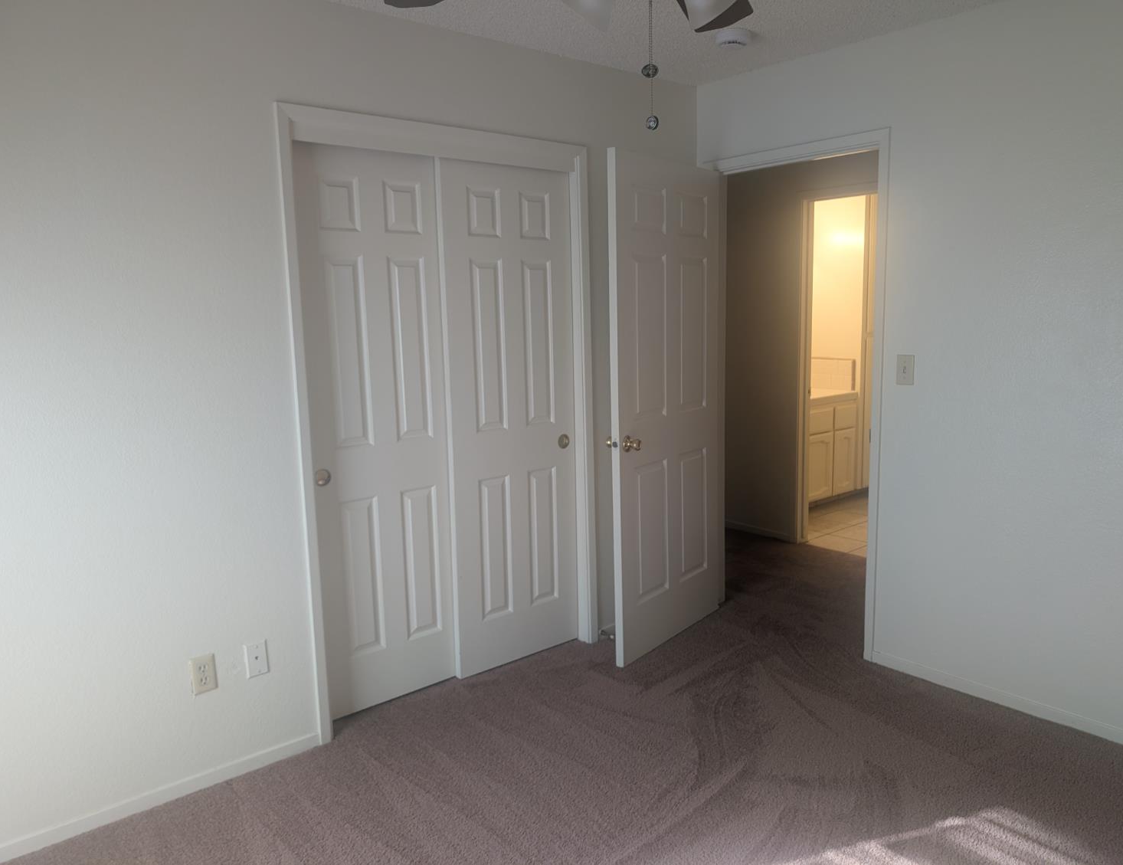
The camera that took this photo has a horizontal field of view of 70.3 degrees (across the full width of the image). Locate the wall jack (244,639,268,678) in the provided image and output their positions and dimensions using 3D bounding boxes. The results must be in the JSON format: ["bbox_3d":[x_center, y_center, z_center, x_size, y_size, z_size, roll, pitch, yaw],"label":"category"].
[{"bbox_3d":[-0.977,0.730,2.564,0.070,0.115,0.008,-8,11,-39],"label":"wall jack"}]

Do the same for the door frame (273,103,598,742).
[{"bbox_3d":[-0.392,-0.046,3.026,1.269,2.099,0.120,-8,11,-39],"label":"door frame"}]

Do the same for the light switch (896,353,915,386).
[{"bbox_3d":[1.300,-0.235,3.021,0.012,0.115,0.070,-8,11,-39],"label":"light switch"}]

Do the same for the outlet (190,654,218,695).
[{"bbox_3d":[-1.102,0.751,2.463,0.071,0.116,0.008,-8,11,-39],"label":"outlet"}]

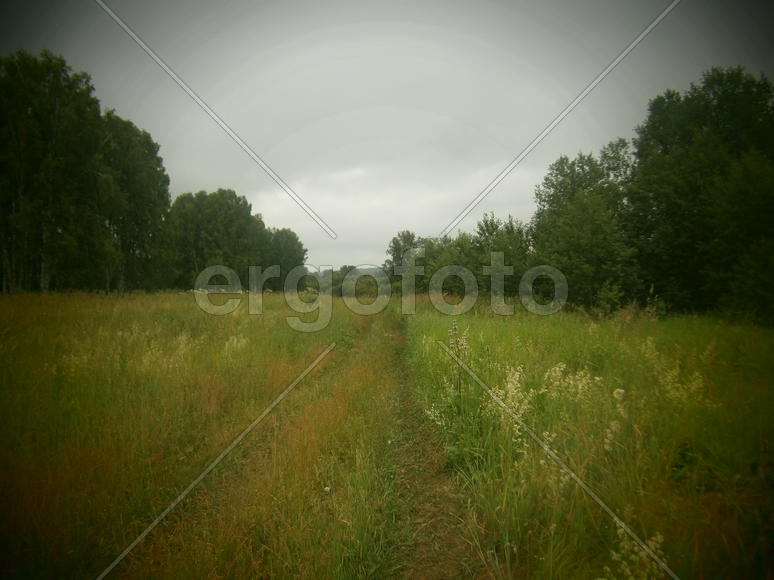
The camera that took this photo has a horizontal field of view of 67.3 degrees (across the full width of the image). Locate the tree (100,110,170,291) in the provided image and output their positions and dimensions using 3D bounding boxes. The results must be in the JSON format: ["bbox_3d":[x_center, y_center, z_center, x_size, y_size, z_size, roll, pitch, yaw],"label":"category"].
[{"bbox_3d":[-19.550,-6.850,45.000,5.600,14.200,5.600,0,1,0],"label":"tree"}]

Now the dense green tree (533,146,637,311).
[{"bbox_3d":[9.175,-2.950,27.000,4.867,7.619,4.800,0,1,0],"label":"dense green tree"}]

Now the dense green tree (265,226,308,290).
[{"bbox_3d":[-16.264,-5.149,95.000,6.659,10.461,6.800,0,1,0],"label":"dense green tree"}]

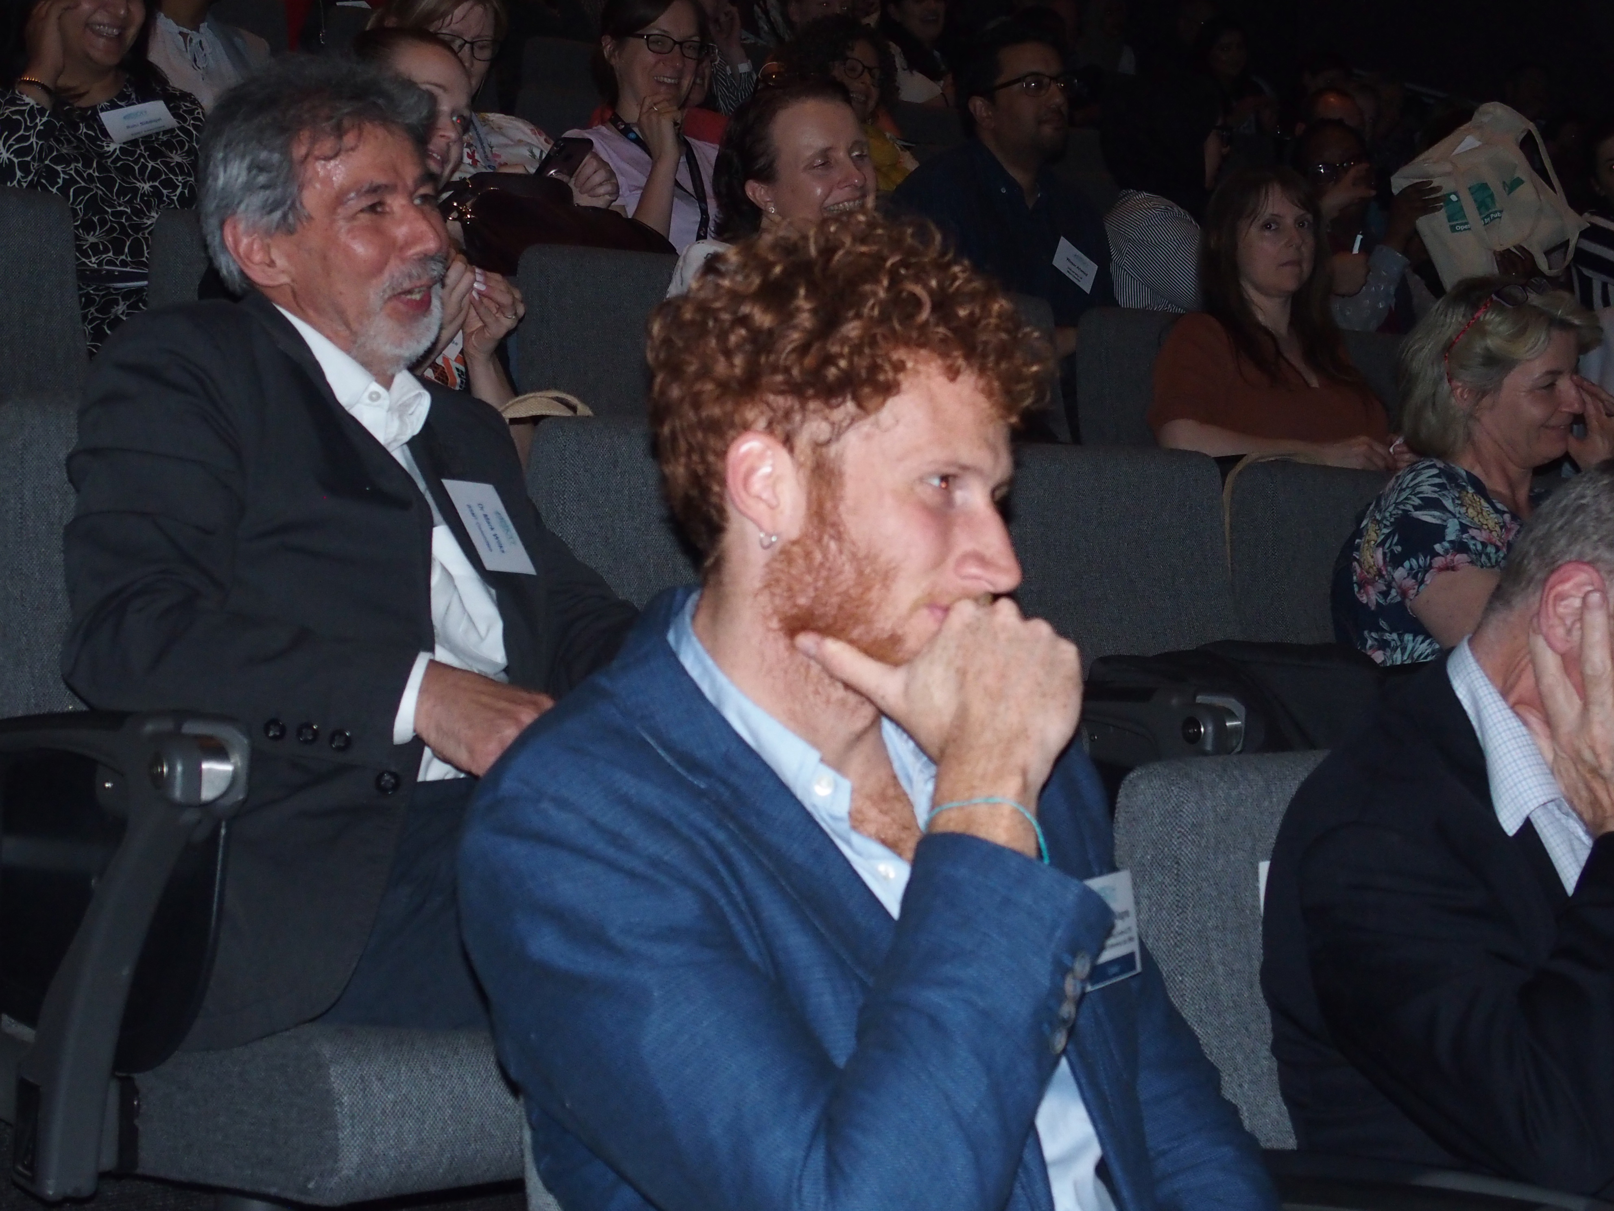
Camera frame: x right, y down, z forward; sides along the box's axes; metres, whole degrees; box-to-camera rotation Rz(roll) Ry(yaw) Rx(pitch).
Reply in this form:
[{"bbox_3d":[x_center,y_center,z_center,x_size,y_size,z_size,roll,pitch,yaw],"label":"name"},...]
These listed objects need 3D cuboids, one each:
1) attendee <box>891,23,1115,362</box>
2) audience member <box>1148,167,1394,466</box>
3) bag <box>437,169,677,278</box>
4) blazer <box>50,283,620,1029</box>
[{"bbox_3d":[0.420,-0.452,4.790,0.540,1.220,0.760,0,3,-41],"label":"attendee"},{"bbox_3d":[0.875,-0.134,4.250,0.520,1.170,0.740,0,3,-41],"label":"audience member"},{"bbox_3d":[-0.363,-0.555,3.970,0.360,0.190,0.180,0,3,-41],"label":"bag"},{"bbox_3d":[-0.380,0.047,2.320,0.550,0.650,0.430,0,3,-41],"label":"blazer"}]

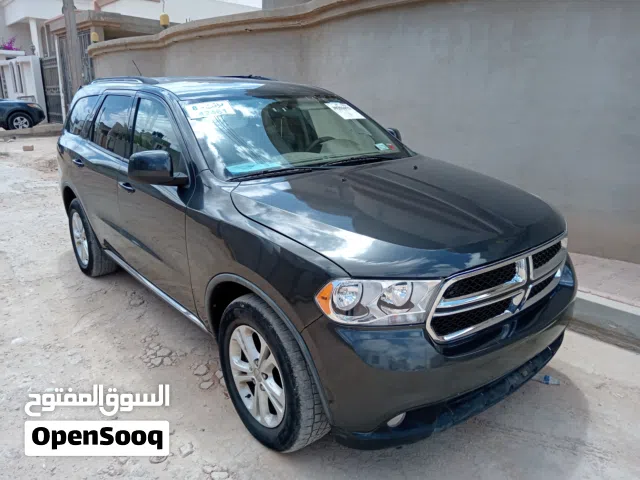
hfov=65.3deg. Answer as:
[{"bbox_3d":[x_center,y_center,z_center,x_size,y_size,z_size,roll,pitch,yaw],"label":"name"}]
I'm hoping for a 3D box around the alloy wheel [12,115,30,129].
[{"bbox_3d":[-10.052,-3.927,16.800,0.480,0.480,0.200,-12,20,-34],"label":"alloy wheel"}]

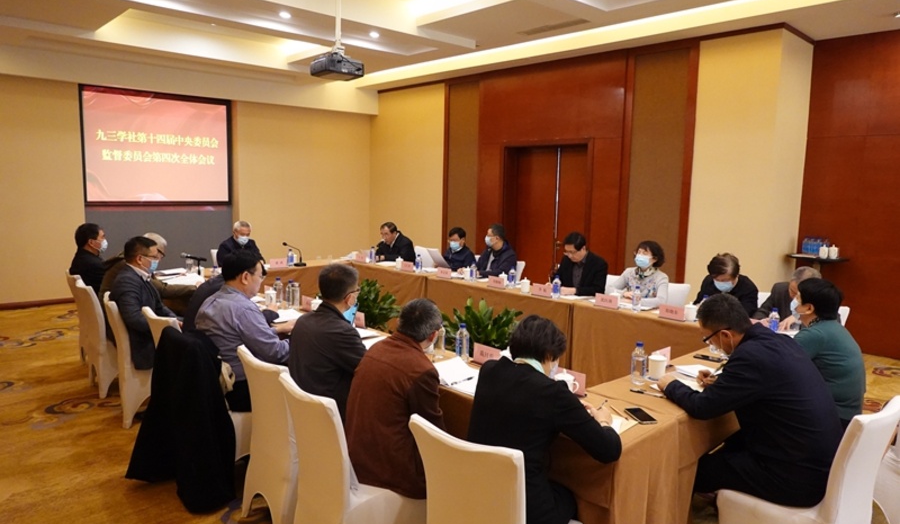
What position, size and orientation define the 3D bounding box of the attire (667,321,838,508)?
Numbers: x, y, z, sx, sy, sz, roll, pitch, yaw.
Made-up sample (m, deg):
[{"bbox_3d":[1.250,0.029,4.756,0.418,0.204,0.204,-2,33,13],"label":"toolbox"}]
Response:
[{"bbox_3d":[1.226,0.617,2.590,0.540,0.700,0.780,-5,9,-44],"label":"attire"}]

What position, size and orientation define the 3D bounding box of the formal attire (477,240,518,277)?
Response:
[{"bbox_3d":[0.488,0.085,6.664,0.520,0.620,0.520,-5,9,-44],"label":"formal attire"}]

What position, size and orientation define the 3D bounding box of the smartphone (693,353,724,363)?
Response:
[{"bbox_3d":[1.446,0.539,3.486,0.148,0.010,0.075,6,9,38],"label":"smartphone"}]

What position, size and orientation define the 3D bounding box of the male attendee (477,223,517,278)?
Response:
[{"bbox_3d":[0.476,0.256,6.301,0.700,1.280,0.540,-5,9,-43],"label":"male attendee"}]

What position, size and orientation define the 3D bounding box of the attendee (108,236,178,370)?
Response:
[{"bbox_3d":[-2.097,0.457,4.686,0.660,1.300,0.540,-6,10,-43],"label":"attendee"}]

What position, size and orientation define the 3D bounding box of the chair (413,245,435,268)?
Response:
[{"bbox_3d":[-0.525,0.274,8.005,0.560,0.900,0.450,-6,10,-43],"label":"chair"}]

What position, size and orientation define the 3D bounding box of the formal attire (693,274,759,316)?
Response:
[{"bbox_3d":[2.037,0.348,4.691,0.500,0.600,0.520,-5,9,-43],"label":"formal attire"}]

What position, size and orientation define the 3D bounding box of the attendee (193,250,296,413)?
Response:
[{"bbox_3d":[-1.036,0.572,3.570,0.750,1.240,0.580,-5,9,-43],"label":"attendee"}]

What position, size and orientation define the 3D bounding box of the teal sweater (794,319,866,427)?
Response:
[{"bbox_3d":[1.808,0.539,3.090,0.480,0.600,0.500,-5,9,-44],"label":"teal sweater"}]

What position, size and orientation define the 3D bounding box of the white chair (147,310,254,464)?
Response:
[{"bbox_3d":[-1.498,0.733,3.889,0.580,0.880,0.470,-5,9,-42],"label":"white chair"}]

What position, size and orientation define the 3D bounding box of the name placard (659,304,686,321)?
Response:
[{"bbox_3d":[1.617,0.364,4.501,0.200,0.095,0.060,7,9,41],"label":"name placard"}]

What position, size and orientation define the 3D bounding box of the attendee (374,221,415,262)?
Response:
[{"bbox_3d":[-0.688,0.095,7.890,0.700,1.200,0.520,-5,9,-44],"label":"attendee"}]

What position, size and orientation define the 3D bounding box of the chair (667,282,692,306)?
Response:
[{"bbox_3d":[1.706,0.630,5.375,0.560,0.900,0.450,-6,10,-43],"label":"chair"}]

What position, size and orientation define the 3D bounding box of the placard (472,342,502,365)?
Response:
[{"bbox_3d":[0.195,0.468,3.163,0.070,0.090,0.210,-5,9,-43],"label":"placard"}]

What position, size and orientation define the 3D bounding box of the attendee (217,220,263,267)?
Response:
[{"bbox_3d":[-2.308,0.141,6.970,0.550,1.240,0.680,-5,9,-43],"label":"attendee"}]

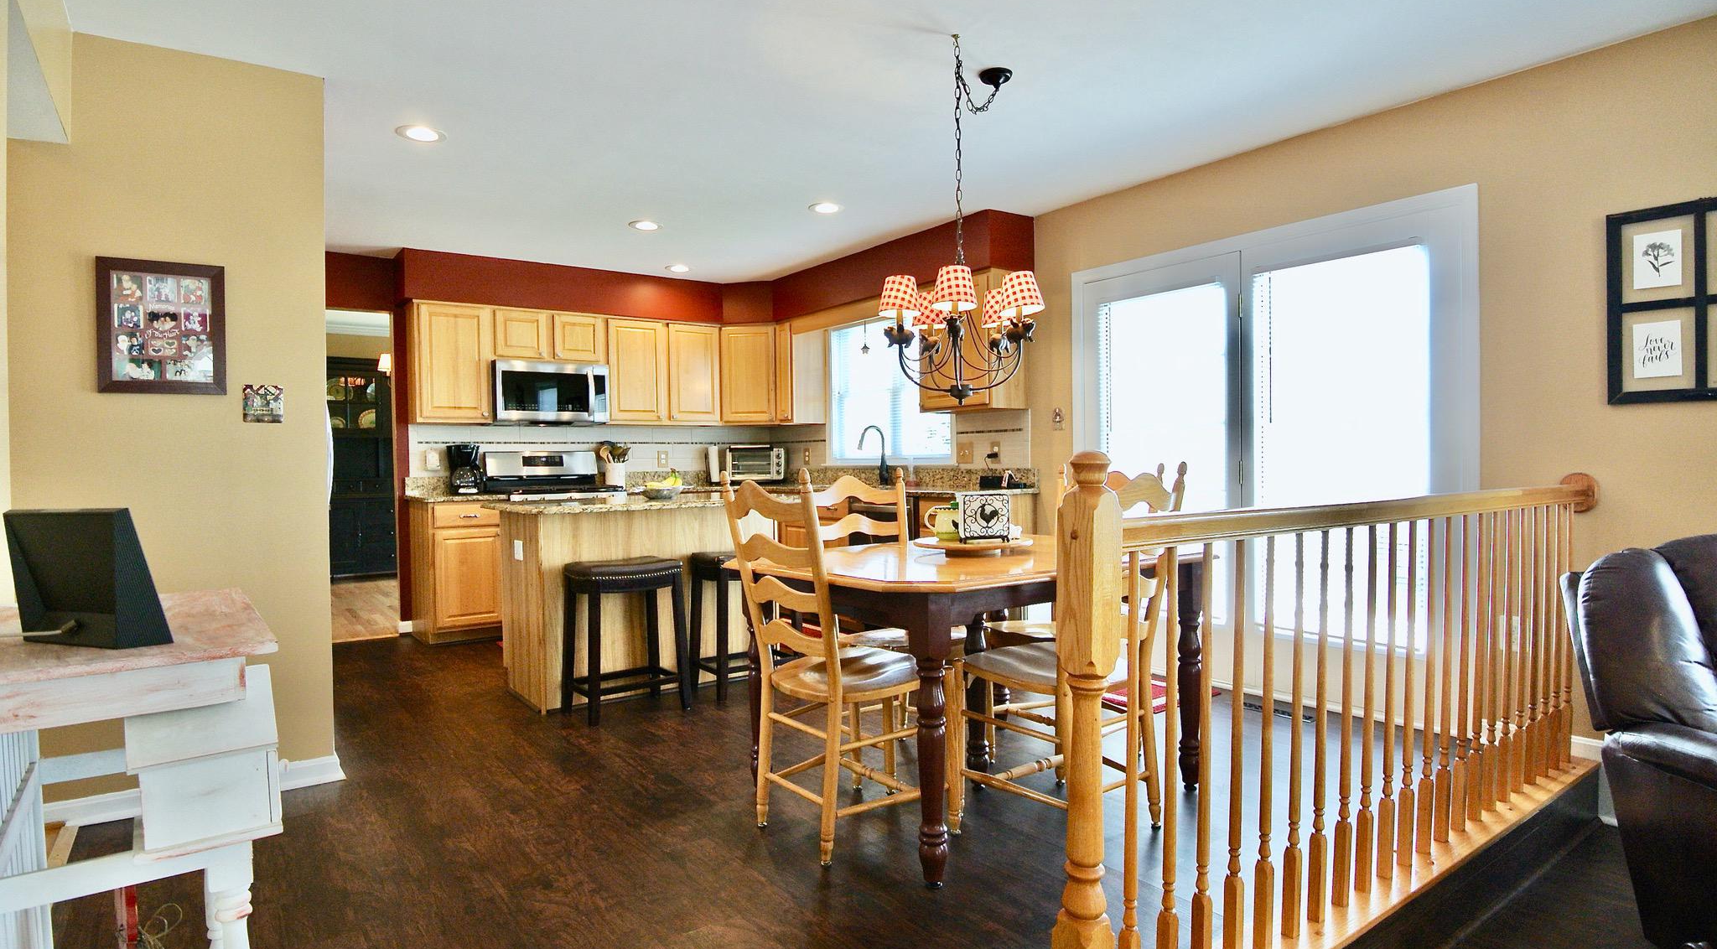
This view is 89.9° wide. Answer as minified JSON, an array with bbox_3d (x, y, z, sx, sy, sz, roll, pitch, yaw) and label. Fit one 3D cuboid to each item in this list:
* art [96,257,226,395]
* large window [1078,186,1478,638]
[{"bbox_3d":[-2.214,-0.468,2.738,0.318,0.425,0.025,-1,2,-36],"label":"art"},{"bbox_3d":[1.723,-0.182,3.926,0.090,1.800,1.880,-1,2,-36],"label":"large window"}]

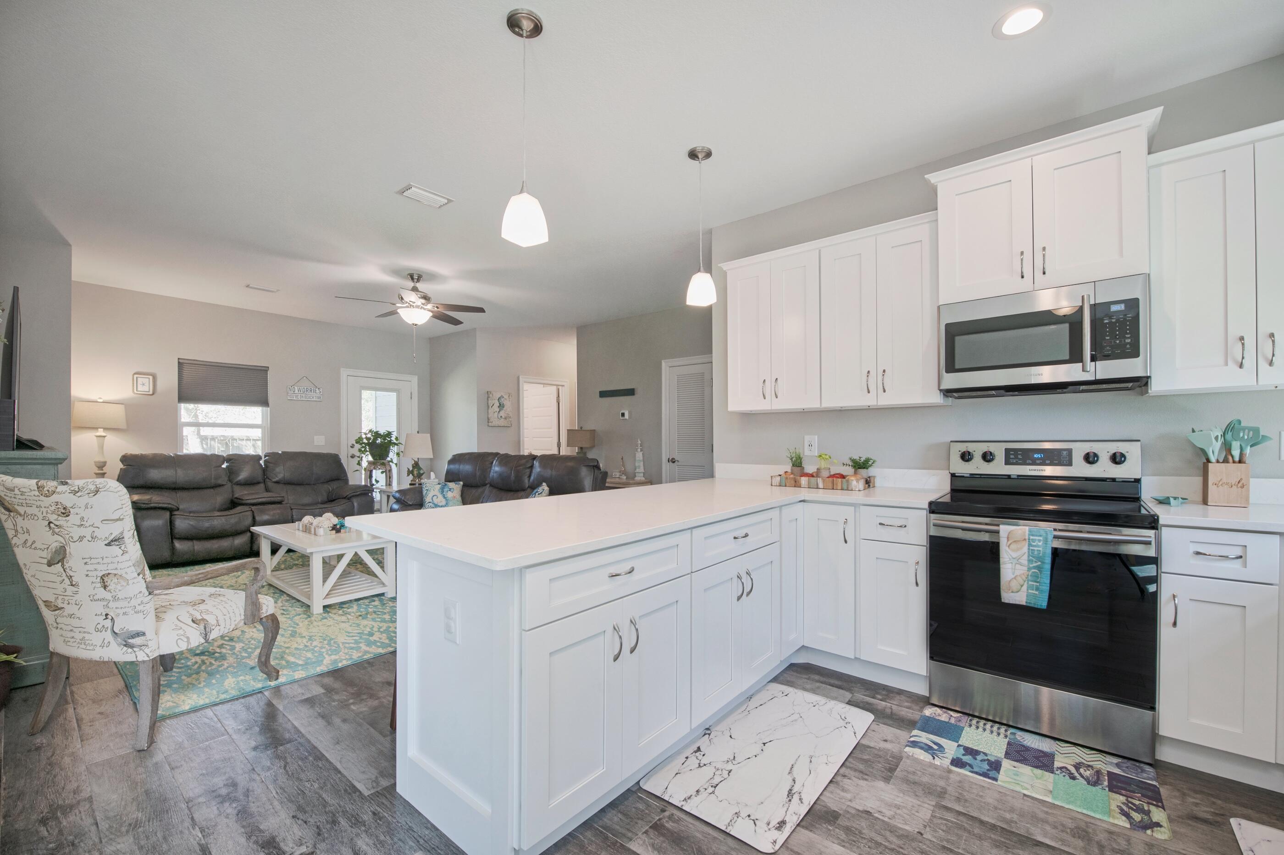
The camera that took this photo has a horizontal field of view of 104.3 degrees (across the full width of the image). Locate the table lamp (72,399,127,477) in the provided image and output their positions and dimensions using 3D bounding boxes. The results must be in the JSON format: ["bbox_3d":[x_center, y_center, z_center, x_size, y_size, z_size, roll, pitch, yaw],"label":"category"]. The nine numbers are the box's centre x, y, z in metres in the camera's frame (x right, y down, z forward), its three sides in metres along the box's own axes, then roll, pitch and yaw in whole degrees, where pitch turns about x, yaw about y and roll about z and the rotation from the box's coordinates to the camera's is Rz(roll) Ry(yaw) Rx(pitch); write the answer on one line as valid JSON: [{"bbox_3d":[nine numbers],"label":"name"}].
[{"bbox_3d":[-5.229,0.122,4.821,0.390,0.820,0.390,-1,-2,41],"label":"table lamp"}]

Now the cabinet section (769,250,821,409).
[{"bbox_3d":[1.019,-0.570,3.110,0.307,0.913,0.322,-1,-2,40],"label":"cabinet section"}]

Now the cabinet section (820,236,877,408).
[{"bbox_3d":[1.254,-0.575,2.913,0.305,0.913,0.322,-1,-2,40],"label":"cabinet section"}]

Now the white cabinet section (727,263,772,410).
[{"bbox_3d":[0.786,-0.565,3.306,0.303,0.913,0.322,-1,-2,40],"label":"white cabinet section"}]

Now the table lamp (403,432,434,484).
[{"bbox_3d":[-2.756,0.386,6.150,0.375,0.650,0.375,-1,-1,41],"label":"table lamp"}]

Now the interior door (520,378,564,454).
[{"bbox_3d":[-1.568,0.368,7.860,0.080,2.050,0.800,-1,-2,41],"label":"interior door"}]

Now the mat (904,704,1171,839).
[{"bbox_3d":[1.427,1.243,1.859,0.755,0.012,0.430,-1,-2,41],"label":"mat"}]

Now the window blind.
[{"bbox_3d":[-4.813,-0.499,5.778,0.060,0.490,0.810,-1,-1,41],"label":"window blind"}]

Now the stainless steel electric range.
[{"bbox_3d":[1.776,0.662,2.253,0.760,1.190,0.660,-1,-2,41],"label":"stainless steel electric range"}]

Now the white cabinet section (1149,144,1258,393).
[{"bbox_3d":[2.266,-0.596,2.061,0.290,0.913,0.322,-1,-2,40],"label":"white cabinet section"}]

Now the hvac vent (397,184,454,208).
[{"bbox_3d":[-1.389,-1.476,3.209,0.200,0.020,0.300,-1,-2,41],"label":"hvac vent"}]

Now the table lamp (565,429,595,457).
[{"bbox_3d":[-0.809,0.312,6.600,0.380,0.600,0.230,-1,-1,41],"label":"table lamp"}]

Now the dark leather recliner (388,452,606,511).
[{"bbox_3d":[-1.456,0.812,4.806,2.200,1.040,0.970,-1,-1,41],"label":"dark leather recliner"}]

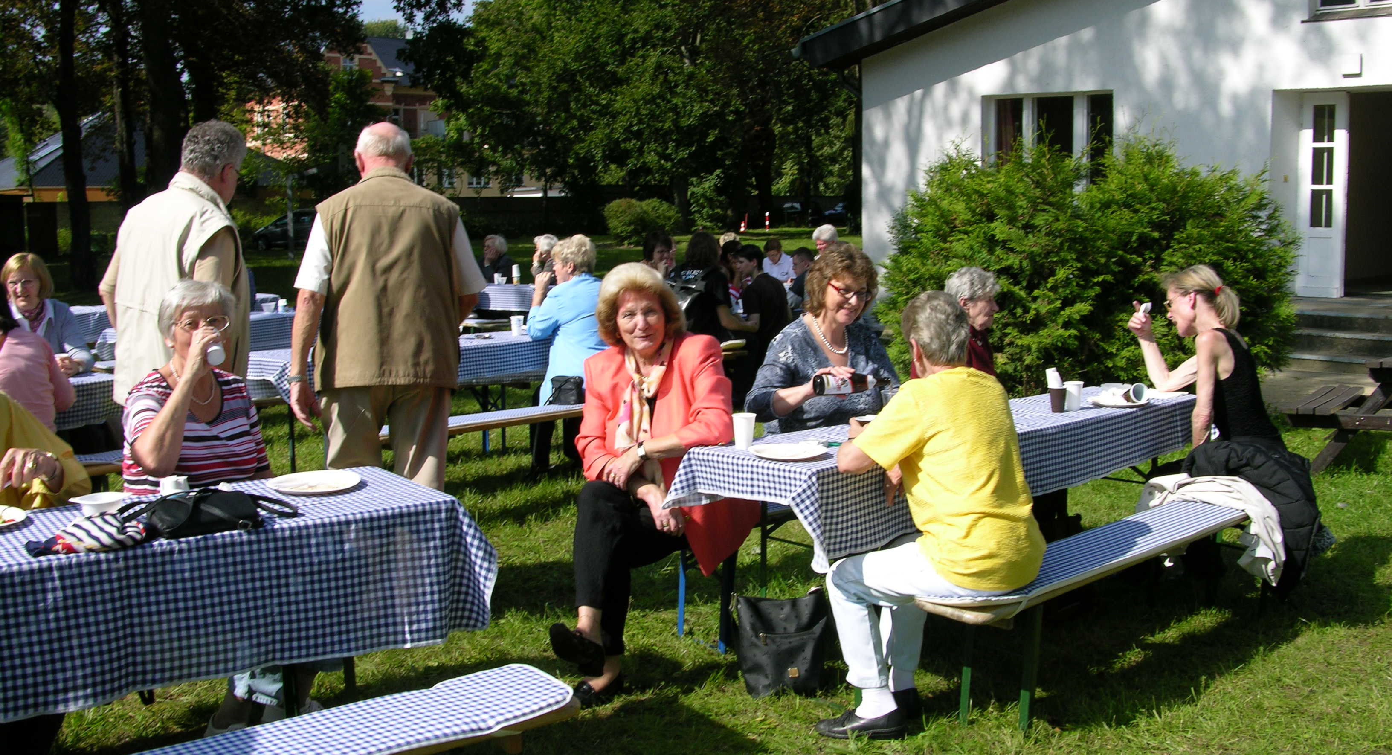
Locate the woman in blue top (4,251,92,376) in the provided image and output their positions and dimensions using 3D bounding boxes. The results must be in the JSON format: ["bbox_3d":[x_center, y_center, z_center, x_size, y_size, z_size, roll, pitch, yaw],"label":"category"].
[{"bbox_3d":[-2.819,0.110,6.197,0.520,1.320,0.750,-5,8,-37],"label":"woman in blue top"}]

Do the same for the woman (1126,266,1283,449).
[{"bbox_3d":[1.844,0.235,5.086,0.740,1.310,0.480,5,8,42],"label":"woman"}]

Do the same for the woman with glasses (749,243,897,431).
[{"bbox_3d":[0.582,0.223,4.916,0.520,1.370,0.760,-6,8,-40],"label":"woman with glasses"}]

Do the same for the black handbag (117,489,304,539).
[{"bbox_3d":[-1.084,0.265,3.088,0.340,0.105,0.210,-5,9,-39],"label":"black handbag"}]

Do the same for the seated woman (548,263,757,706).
[{"bbox_3d":[-0.132,0.302,4.351,0.580,1.290,0.740,2,7,16],"label":"seated woman"}]

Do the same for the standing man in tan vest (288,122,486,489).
[{"bbox_3d":[-1.050,0.027,4.882,0.640,1.790,0.360,-1,6,-9],"label":"standing man in tan vest"}]

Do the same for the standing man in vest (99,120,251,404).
[{"bbox_3d":[-1.760,0.037,4.832,0.550,1.790,0.390,2,7,21],"label":"standing man in vest"}]

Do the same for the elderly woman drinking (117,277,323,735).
[{"bbox_3d":[-1.272,0.382,3.737,0.540,1.270,0.720,-4,8,-32],"label":"elderly woman drinking"}]

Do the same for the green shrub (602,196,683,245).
[{"bbox_3d":[-1.860,-5.595,49.691,2.750,1.750,2.300,0,7,0],"label":"green shrub"}]

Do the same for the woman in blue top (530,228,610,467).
[{"bbox_3d":[-0.611,-0.077,7.436,0.760,1.350,0.480,5,8,39],"label":"woman in blue top"}]

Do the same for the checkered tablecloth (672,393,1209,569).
[{"bbox_3d":[0.943,0.285,4.900,2.340,0.285,0.600,-7,9,-44],"label":"checkered tablecloth"}]

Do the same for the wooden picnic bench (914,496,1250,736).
[{"bbox_3d":[1.408,0.714,4.370,0.270,0.485,2.200,7,10,43],"label":"wooden picnic bench"}]

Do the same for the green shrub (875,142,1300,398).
[{"bbox_3d":[3.366,-1.022,12.064,3.400,2.050,2.400,6,9,38],"label":"green shrub"}]

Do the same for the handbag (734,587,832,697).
[{"bbox_3d":[0.280,0.799,4.302,0.290,0.320,0.150,1,7,9],"label":"handbag"}]

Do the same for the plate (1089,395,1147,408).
[{"bbox_3d":[1.561,0.092,5.213,0.220,0.022,0.220,0,6,0],"label":"plate"}]

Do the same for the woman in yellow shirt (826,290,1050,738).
[{"bbox_3d":[0.658,0.382,3.866,0.720,1.260,0.500,5,9,34],"label":"woman in yellow shirt"}]

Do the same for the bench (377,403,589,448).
[{"bbox_3d":[-0.755,0.403,6.785,0.260,0.480,2.200,7,10,44],"label":"bench"}]

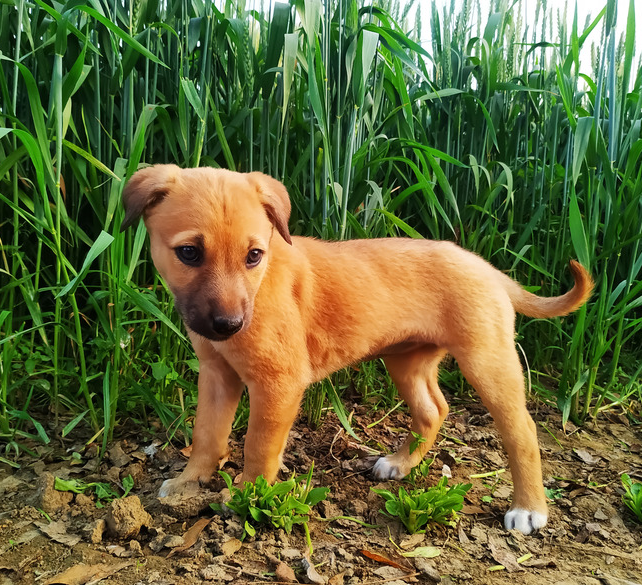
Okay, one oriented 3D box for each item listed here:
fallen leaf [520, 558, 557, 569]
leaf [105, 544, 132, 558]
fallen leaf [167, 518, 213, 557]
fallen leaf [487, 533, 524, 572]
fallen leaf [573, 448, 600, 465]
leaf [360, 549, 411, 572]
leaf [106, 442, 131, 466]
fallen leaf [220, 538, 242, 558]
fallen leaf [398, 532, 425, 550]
[{"bbox_3d":[0.183,0.226,0.451,0.029,0.008,0.010,0,7,-9],"label":"fallen leaf"},{"bbox_3d":[-0.173,0.220,0.460,0.026,0.008,0.010,4,7,28],"label":"leaf"},{"bbox_3d":[-0.115,0.214,0.475,0.012,0.010,0.056,7,20,19],"label":"fallen leaf"},{"bbox_3d":[0.153,0.222,0.462,0.019,0.008,0.045,-1,17,-6],"label":"fallen leaf"},{"bbox_3d":[0.324,0.203,0.666,0.029,0.006,0.024,16,22,42],"label":"fallen leaf"},{"bbox_3d":[0.056,0.223,0.453,0.050,0.010,0.015,4,7,27],"label":"leaf"},{"bbox_3d":[-0.240,0.193,0.637,0.020,0.008,0.032,-29,49,-29],"label":"leaf"},{"bbox_3d":[-0.078,0.221,0.469,0.015,0.006,0.020,5,8,34],"label":"fallen leaf"},{"bbox_3d":[0.082,0.222,0.484,0.009,0.006,0.035,7,9,42],"label":"fallen leaf"}]

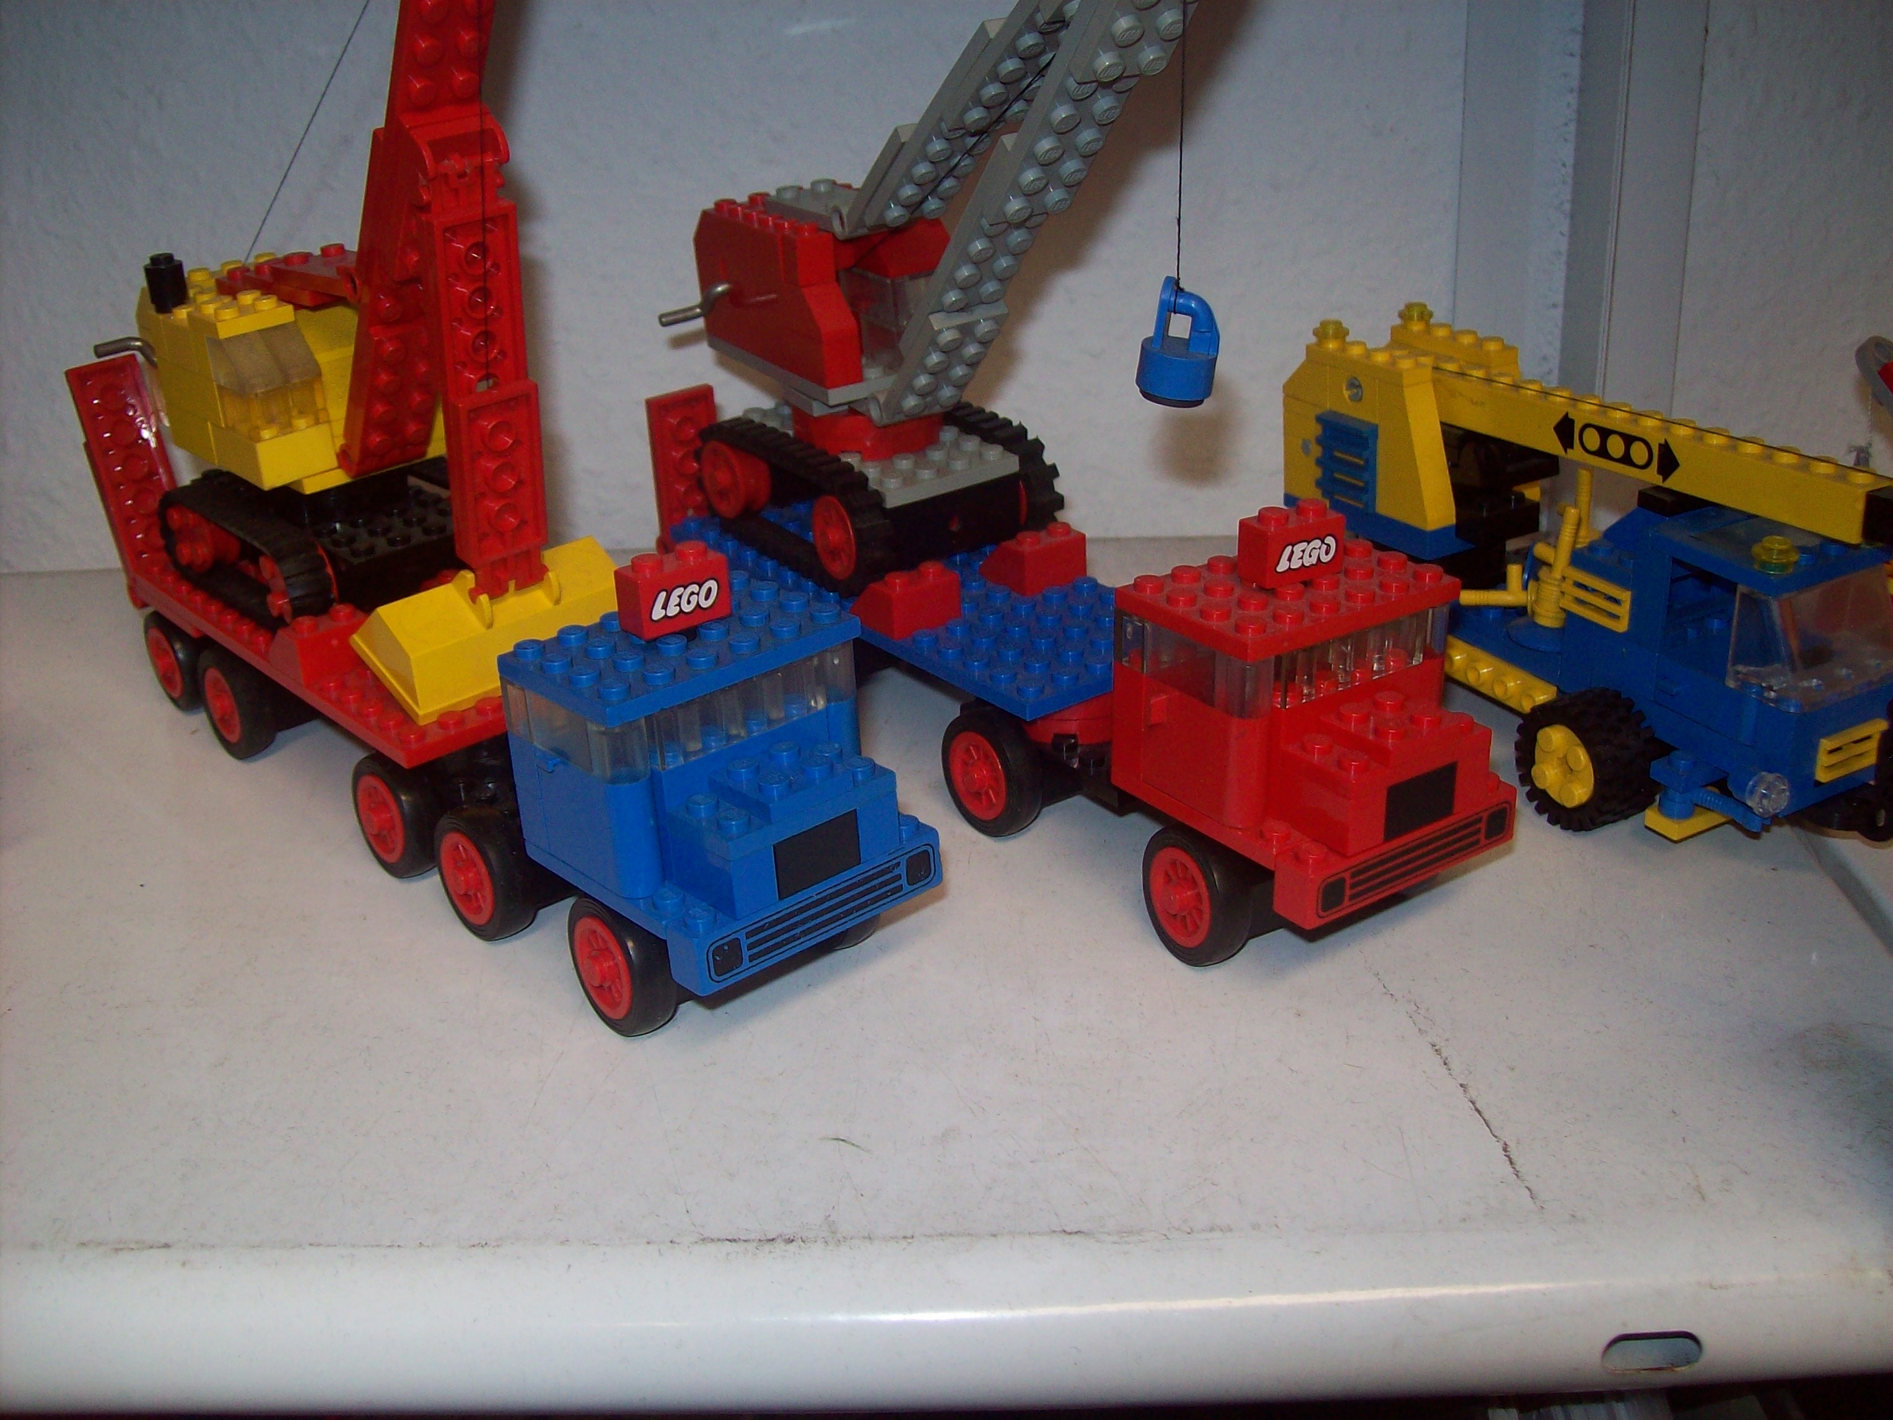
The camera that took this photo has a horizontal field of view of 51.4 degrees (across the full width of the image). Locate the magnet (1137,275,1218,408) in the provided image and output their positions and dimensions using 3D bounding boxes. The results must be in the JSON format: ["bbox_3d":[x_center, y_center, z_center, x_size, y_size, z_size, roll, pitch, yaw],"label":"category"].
[{"bbox_3d":[0.037,-0.058,0.307,0.012,0.020,0.012,7,27,5],"label":"magnet"}]

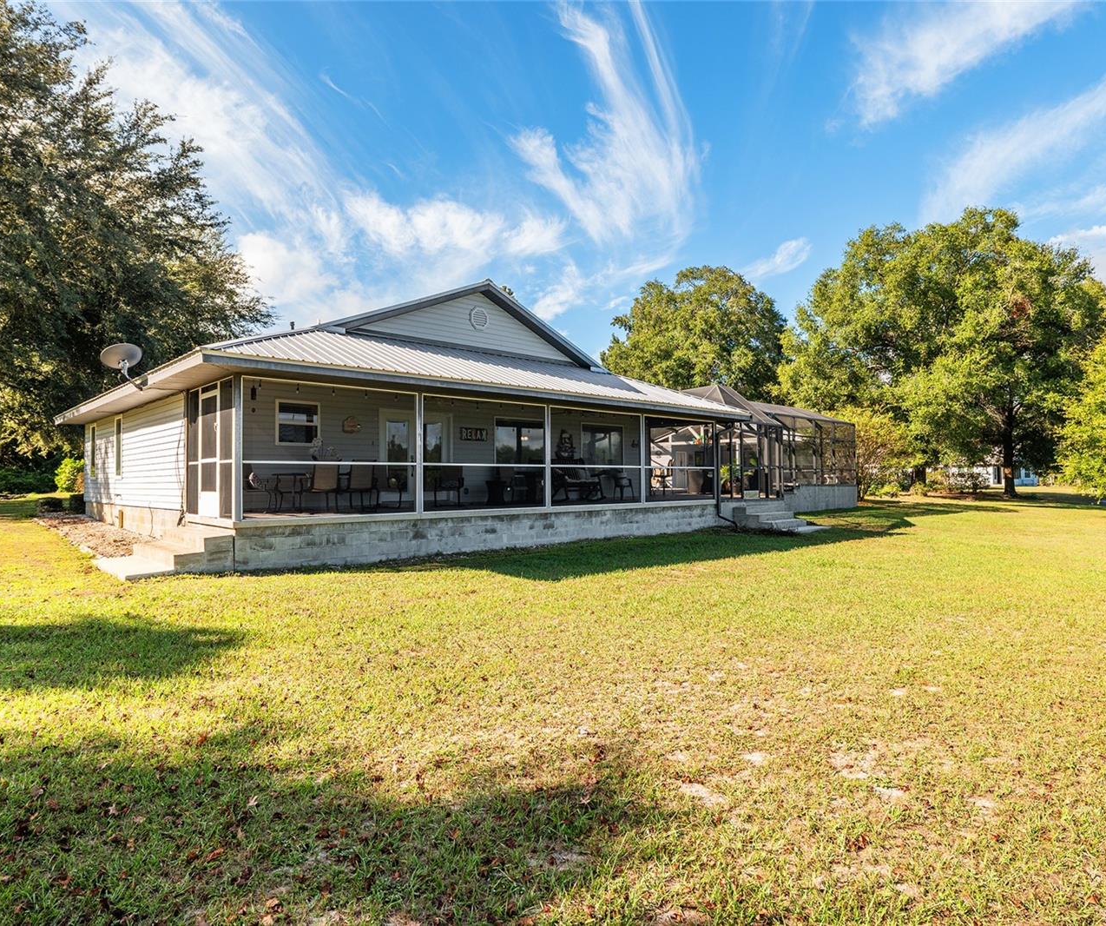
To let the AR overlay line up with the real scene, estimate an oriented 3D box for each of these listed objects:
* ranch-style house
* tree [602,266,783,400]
[{"bbox_3d":[-0.450,-1.215,23.343,26.159,6.464,14.291,1,-2,-44],"label":"ranch-style house"},{"bbox_3d":[10.799,-6.264,50.000,15.500,17.575,15.500,-1,-1,13],"label":"tree"}]

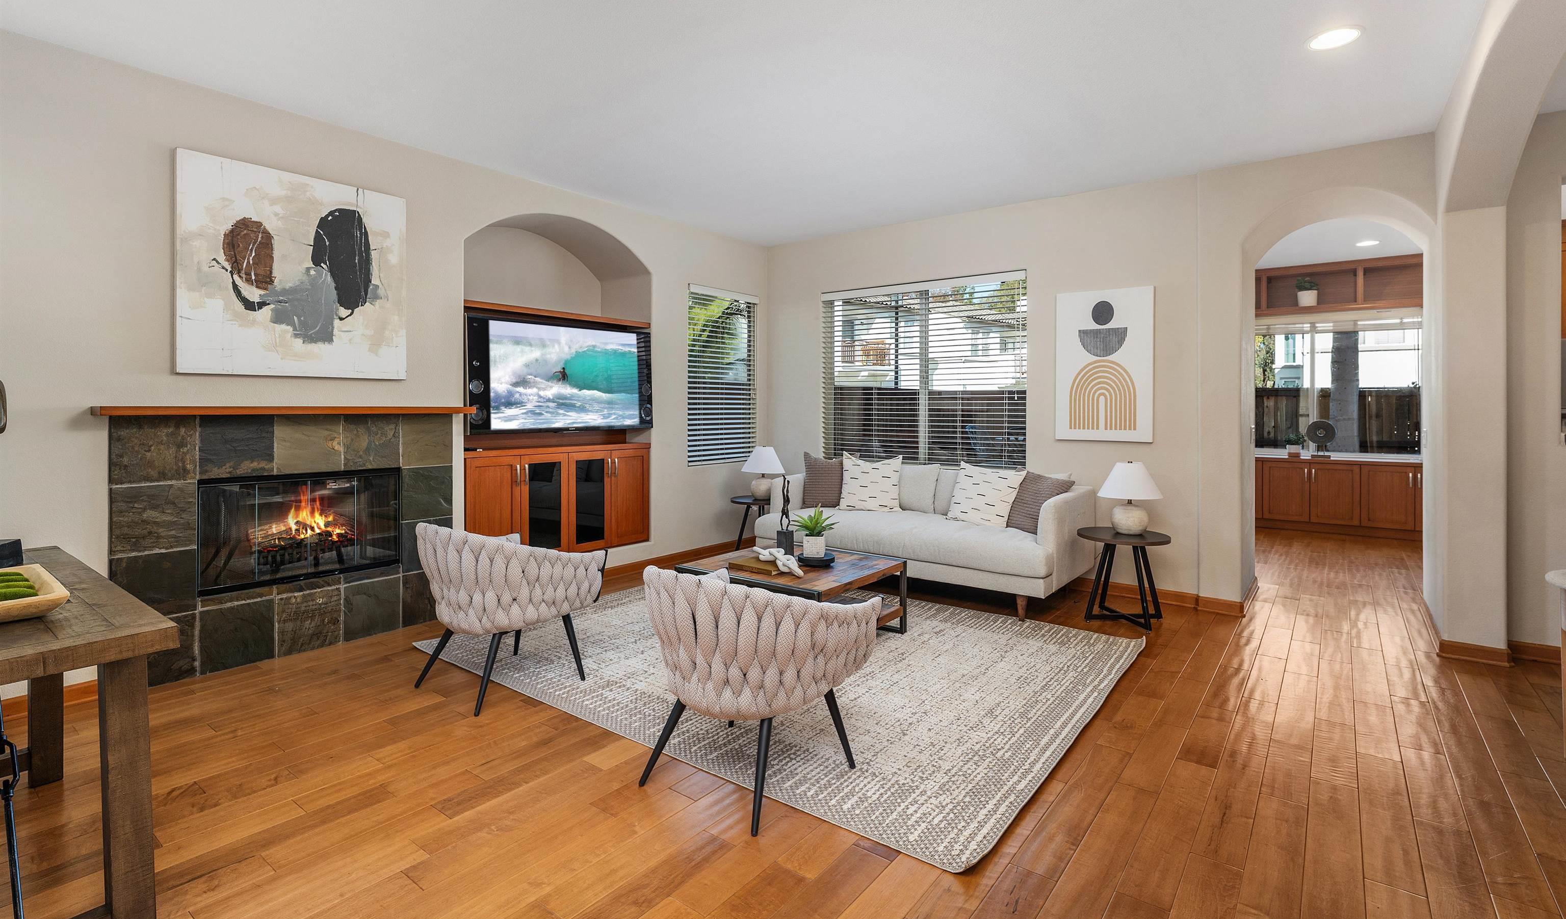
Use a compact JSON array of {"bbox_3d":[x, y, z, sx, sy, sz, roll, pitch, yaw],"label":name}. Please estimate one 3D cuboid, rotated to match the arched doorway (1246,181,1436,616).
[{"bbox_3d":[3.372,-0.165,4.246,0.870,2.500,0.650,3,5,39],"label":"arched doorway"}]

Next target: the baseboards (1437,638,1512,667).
[{"bbox_3d":[3.414,0.952,3.436,0.270,0.083,0.030,3,4,38],"label":"baseboards"}]

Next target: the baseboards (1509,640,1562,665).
[{"bbox_3d":[3.814,0.975,3.528,0.220,0.086,0.020,3,5,39],"label":"baseboards"}]

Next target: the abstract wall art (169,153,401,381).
[{"bbox_3d":[-2.441,-0.925,3.533,0.040,1.010,0.980,3,4,36],"label":"abstract wall art"}]

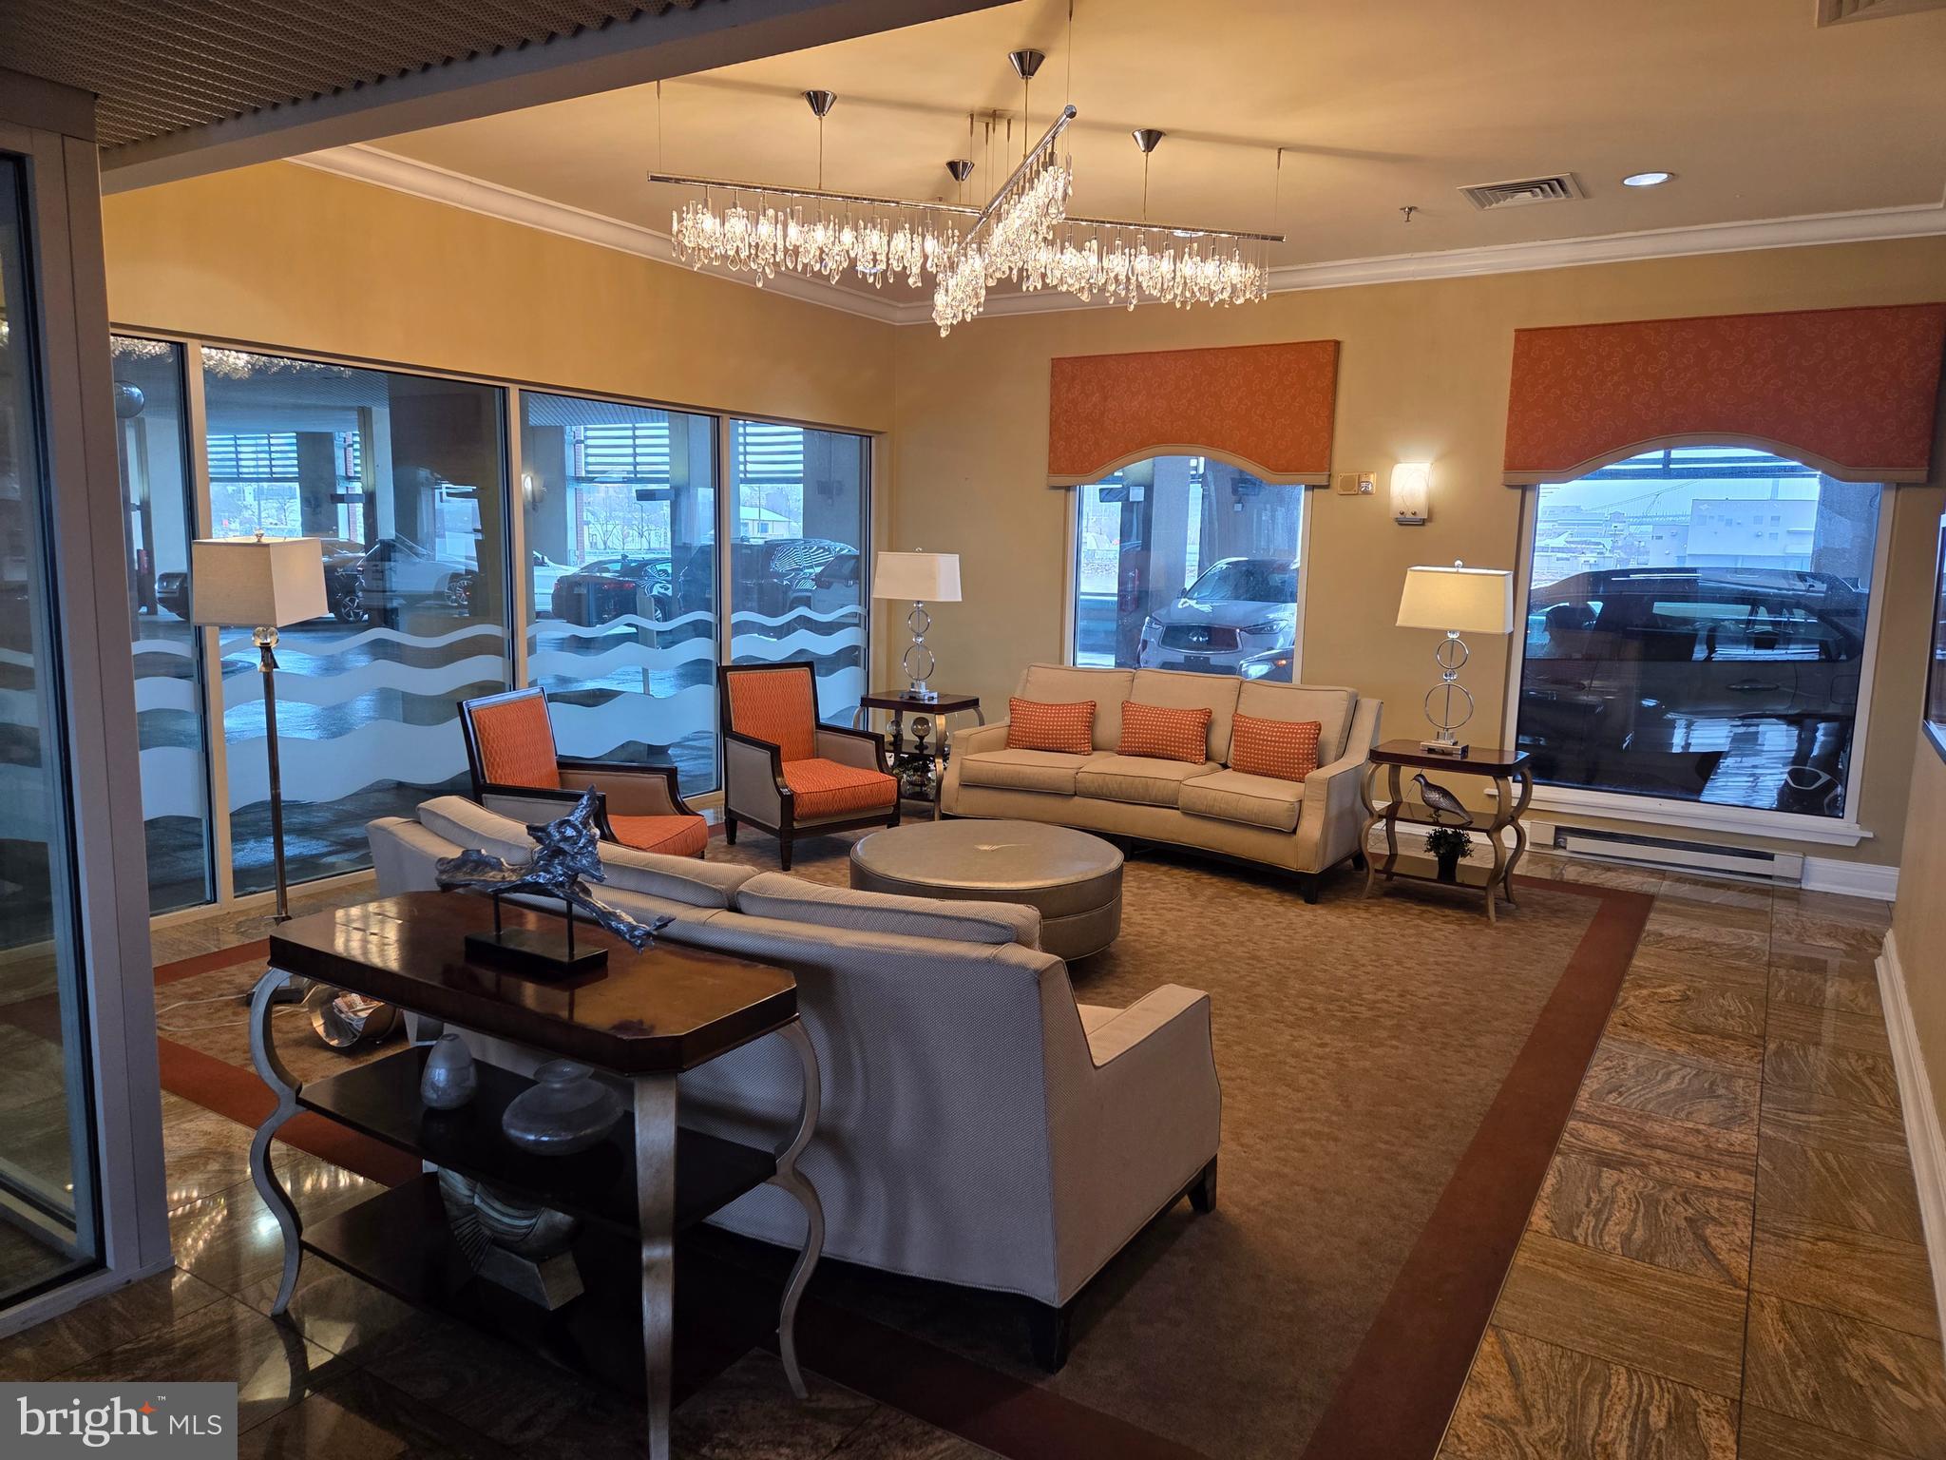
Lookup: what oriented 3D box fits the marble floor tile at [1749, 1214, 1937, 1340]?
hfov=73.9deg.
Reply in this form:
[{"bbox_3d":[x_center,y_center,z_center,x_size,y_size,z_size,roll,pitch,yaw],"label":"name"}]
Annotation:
[{"bbox_3d":[1.987,1.239,2.956,0.358,0.012,0.456,6,9,32],"label":"marble floor tile"}]

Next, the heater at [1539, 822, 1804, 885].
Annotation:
[{"bbox_3d":[3.591,0.641,6.761,1.261,0.181,0.075,6,9,32],"label":"heater"}]

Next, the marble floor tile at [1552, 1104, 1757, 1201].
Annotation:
[{"bbox_3d":[1.901,1.155,3.572,0.458,0.015,0.458,6,10,32],"label":"marble floor tile"}]

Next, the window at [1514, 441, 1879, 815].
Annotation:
[{"bbox_3d":[3.548,-0.550,6.414,1.479,1.828,0.080,6,9,32],"label":"window"}]

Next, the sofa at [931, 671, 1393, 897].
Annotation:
[{"bbox_3d":[0.951,0.192,6.795,2.103,0.947,0.947,6,9,32],"label":"sofa"}]

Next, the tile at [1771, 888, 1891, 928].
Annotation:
[{"bbox_3d":[3.993,0.835,6.019,0.458,0.015,0.458,6,10,32],"label":"tile"}]

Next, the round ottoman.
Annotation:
[{"bbox_3d":[0.050,0.657,5.169,1.070,0.390,1.070,1,8,0],"label":"round ottoman"}]

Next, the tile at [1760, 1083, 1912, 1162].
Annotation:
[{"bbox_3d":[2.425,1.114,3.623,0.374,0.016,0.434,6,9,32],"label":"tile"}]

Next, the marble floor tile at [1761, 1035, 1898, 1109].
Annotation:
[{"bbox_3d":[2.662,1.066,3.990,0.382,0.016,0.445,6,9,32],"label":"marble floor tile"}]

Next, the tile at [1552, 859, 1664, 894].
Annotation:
[{"bbox_3d":[3.264,0.753,6.608,0.459,0.012,0.498,6,9,32],"label":"tile"}]

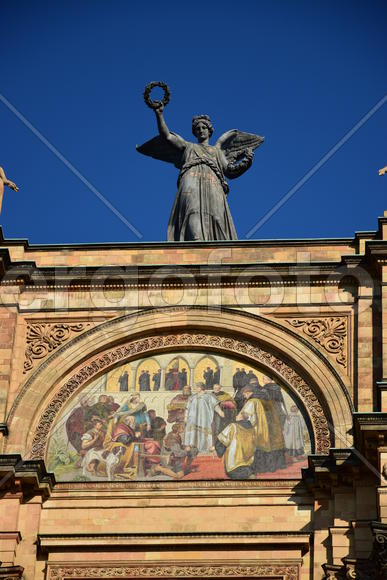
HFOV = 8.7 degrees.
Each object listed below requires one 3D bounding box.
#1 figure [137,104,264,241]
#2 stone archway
[{"bbox_3d":[0.108,-1.850,46.529,2.380,3.700,1.300,-1,-38,5],"label":"figure"},{"bbox_3d":[-0.191,1.689,42.926,6.000,3.150,0.650,-1,-38,5],"label":"stone archway"}]

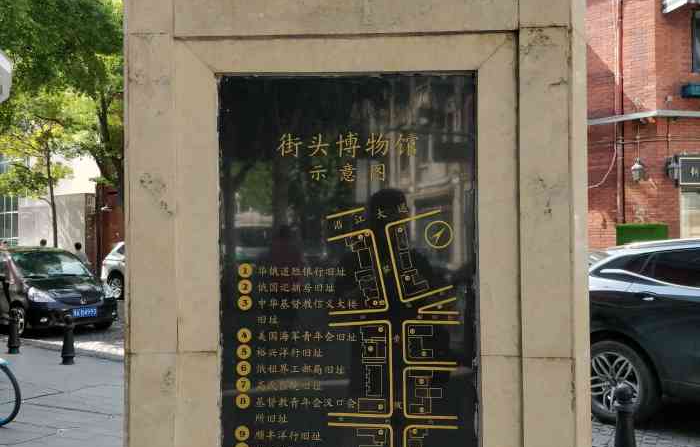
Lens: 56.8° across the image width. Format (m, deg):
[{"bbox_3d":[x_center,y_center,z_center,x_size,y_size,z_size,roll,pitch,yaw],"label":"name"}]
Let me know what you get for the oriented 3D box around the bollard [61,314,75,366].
[{"bbox_3d":[-3.648,1.498,8.367,0.170,0.632,0.170,0,-2,0],"label":"bollard"}]

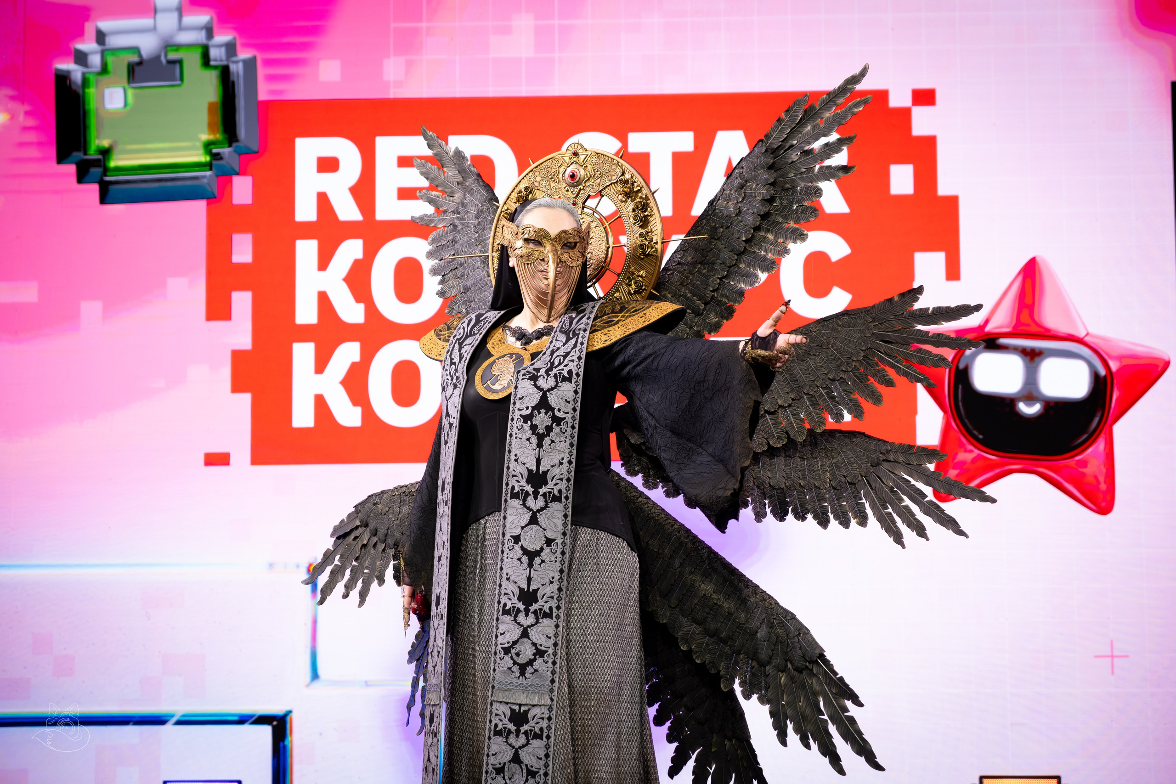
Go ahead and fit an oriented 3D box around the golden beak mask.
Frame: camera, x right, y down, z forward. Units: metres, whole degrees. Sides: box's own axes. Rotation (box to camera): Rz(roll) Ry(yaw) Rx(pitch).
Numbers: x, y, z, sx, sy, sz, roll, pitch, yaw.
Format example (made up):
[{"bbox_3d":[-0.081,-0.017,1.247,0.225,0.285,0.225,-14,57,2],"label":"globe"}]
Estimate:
[{"bbox_3d":[-0.095,-0.253,5.700,0.190,0.230,0.140,6,-9,-11],"label":"golden beak mask"}]

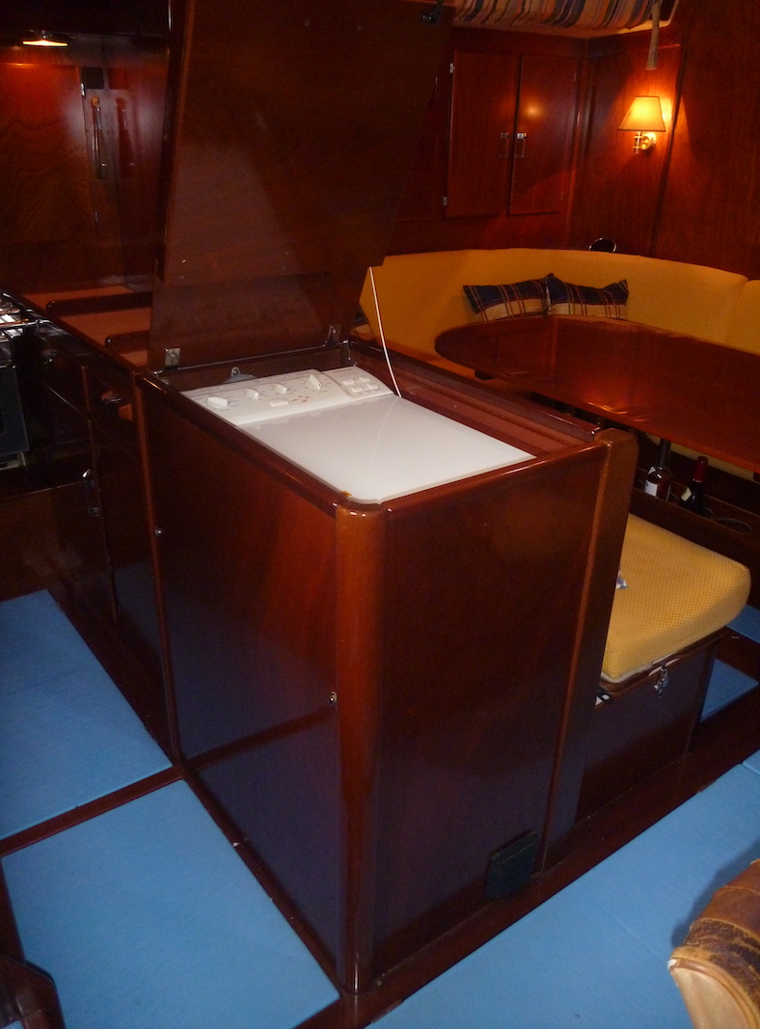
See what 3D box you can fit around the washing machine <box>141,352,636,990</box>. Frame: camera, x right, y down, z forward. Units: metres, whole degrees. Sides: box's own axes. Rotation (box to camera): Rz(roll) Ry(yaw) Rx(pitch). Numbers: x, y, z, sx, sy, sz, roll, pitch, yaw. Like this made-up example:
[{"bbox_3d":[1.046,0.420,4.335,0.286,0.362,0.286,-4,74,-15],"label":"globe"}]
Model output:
[{"bbox_3d":[-0.041,0.236,1.648,0.515,0.935,0.710,-17,32,-33],"label":"washing machine"}]

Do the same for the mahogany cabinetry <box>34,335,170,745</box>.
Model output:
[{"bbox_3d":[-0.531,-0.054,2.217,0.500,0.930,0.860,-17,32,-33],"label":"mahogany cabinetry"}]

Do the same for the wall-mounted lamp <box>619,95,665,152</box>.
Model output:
[{"bbox_3d":[0.995,-1.478,3.150,0.190,0.205,0.175,-12,29,-26],"label":"wall-mounted lamp"}]

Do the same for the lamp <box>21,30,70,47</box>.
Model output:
[{"bbox_3d":[-0.863,-1.228,2.150,0.120,0.045,0.120,-17,32,-33],"label":"lamp"}]

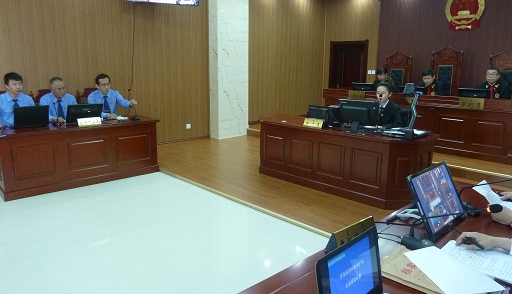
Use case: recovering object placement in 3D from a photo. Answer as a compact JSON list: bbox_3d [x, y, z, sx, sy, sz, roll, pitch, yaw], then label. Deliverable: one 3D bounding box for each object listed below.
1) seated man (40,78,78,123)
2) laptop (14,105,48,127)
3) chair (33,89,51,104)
[{"bbox_3d":[-2.827,-0.314,5.383,0.520,1.360,0.780,-11,16,-43],"label":"seated man"},{"bbox_3d":[-2.886,-0.392,4.759,0.380,0.245,0.290,-6,14,-28],"label":"laptop"},{"bbox_3d":[-2.727,-0.229,5.267,0.600,1.130,0.600,-11,17,-43],"label":"chair"}]

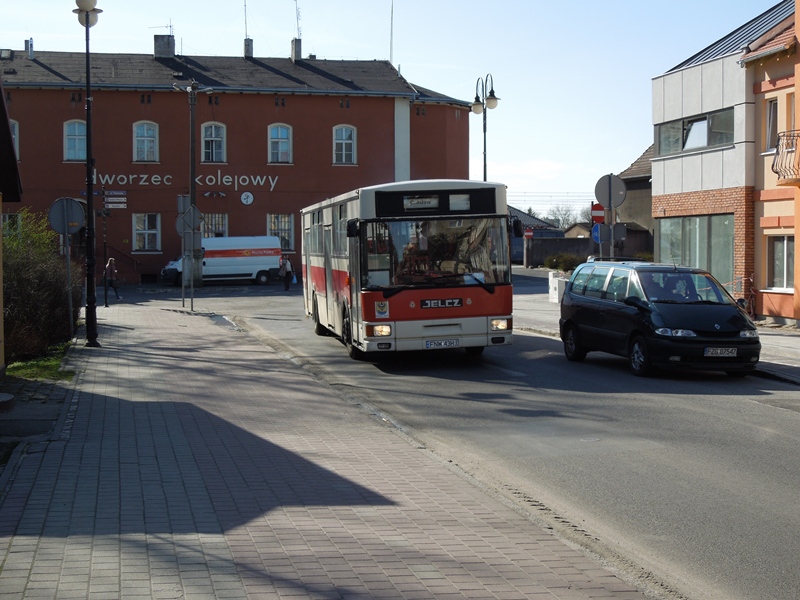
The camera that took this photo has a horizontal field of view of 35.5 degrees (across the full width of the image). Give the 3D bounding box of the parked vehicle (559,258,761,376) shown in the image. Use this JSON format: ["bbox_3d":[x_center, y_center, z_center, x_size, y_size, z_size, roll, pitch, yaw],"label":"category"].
[{"bbox_3d":[4.135,0.252,20.312,1.830,1.740,4.520,0,2,-14],"label":"parked vehicle"}]

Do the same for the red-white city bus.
[{"bbox_3d":[-0.301,-0.640,26.500,2.530,3.080,11.600,-2,3,-9],"label":"red-white city bus"}]

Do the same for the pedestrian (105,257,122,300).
[{"bbox_3d":[-10.630,-0.754,46.269,0.720,1.643,0.500,1,2,18],"label":"pedestrian"}]

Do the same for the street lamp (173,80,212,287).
[{"bbox_3d":[-10.098,-5.637,60.811,1.950,10.059,0.900,0,2,0],"label":"street lamp"}]

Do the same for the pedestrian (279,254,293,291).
[{"bbox_3d":[-5.303,-1.262,58.268,0.720,1.695,0.450,0,2,-9],"label":"pedestrian"}]

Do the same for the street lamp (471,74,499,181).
[{"bbox_3d":[2.702,-3.432,39.363,0.600,7.300,1.800,-1,2,-20],"label":"street lamp"}]

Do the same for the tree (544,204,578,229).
[{"bbox_3d":[18.226,-7.288,139.871,4.200,6.900,4.200,0,2,0],"label":"tree"}]

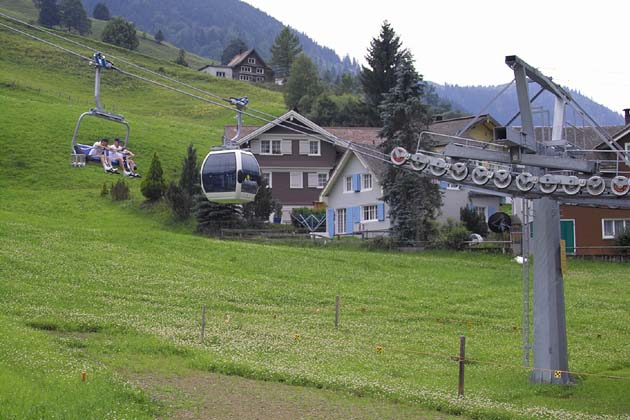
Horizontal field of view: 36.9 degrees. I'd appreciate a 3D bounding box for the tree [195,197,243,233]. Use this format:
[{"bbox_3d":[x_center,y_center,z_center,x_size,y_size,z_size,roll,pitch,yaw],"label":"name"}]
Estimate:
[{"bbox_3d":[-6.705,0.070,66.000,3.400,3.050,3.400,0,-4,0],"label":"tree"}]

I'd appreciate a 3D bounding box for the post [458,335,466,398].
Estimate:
[{"bbox_3d":[3.793,4.025,24.300,0.115,1.600,0.115,2,-4,0],"label":"post"}]

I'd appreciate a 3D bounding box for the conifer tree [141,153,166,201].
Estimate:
[{"bbox_3d":[-11.964,-2.482,70.000,1.950,3.550,1.950,0,-4,0],"label":"conifer tree"}]

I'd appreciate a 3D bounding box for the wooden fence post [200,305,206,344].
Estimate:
[{"bbox_3d":[-3.579,3.672,30.300,0.100,1.270,0.100,3,-4,0],"label":"wooden fence post"}]

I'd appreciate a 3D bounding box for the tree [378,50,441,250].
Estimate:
[{"bbox_3d":[6.837,-4.498,68.000,4.390,14.110,4.390,0,-2,0],"label":"tree"}]

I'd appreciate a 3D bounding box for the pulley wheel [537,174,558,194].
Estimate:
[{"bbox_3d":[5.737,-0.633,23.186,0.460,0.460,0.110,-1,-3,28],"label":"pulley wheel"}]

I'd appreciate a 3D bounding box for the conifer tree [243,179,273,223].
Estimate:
[{"bbox_3d":[-4.503,-0.783,74.000,2.350,3.680,2.350,0,-2,0],"label":"conifer tree"}]

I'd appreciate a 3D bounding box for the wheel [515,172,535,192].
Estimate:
[{"bbox_3d":[5.921,-0.781,26.630,0.520,0.520,0.120,-2,-4,25],"label":"wheel"}]

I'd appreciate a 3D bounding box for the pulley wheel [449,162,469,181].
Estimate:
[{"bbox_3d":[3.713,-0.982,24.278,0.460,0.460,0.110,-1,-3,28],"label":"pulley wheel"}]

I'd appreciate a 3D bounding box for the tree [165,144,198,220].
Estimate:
[{"bbox_3d":[-9.994,-1.954,71.000,2.630,5.940,2.630,0,-2,0],"label":"tree"}]

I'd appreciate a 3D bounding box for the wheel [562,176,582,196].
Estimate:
[{"bbox_3d":[7.102,-0.665,26.080,0.520,0.520,0.120,-2,-4,25],"label":"wheel"}]

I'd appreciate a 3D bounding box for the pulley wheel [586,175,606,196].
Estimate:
[{"bbox_3d":[7.692,-0.648,25.830,0.520,0.520,0.120,-2,-4,25],"label":"pulley wheel"}]

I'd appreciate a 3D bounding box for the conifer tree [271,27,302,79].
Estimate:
[{"bbox_3d":[-7.390,-40.708,245.000,8.200,13.800,8.200,0,-4,0],"label":"conifer tree"}]

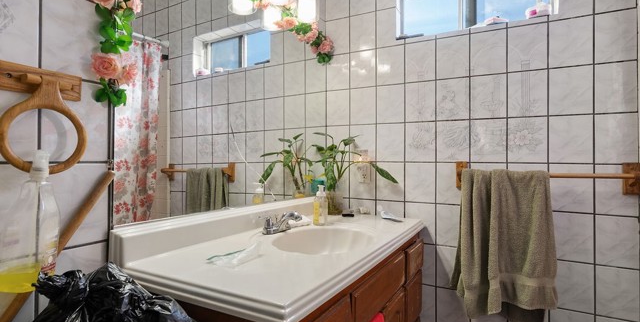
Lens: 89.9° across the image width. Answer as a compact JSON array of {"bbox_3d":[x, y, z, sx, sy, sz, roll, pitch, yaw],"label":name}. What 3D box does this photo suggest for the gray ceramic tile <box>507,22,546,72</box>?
[{"bbox_3d":[0.933,-0.510,1.440,0.152,0.204,0.010,0,0,29],"label":"gray ceramic tile"}]

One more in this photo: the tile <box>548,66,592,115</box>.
[{"bbox_3d":[1.078,-0.301,1.377,0.152,0.204,0.010,0,-1,27],"label":"tile"}]

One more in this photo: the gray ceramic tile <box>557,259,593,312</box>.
[{"bbox_3d":[1.044,0.515,1.334,0.150,0.201,0.010,0,-1,27],"label":"gray ceramic tile"}]

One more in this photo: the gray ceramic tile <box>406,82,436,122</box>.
[{"bbox_3d":[0.523,-0.302,1.665,0.152,0.204,0.010,0,0,29],"label":"gray ceramic tile"}]

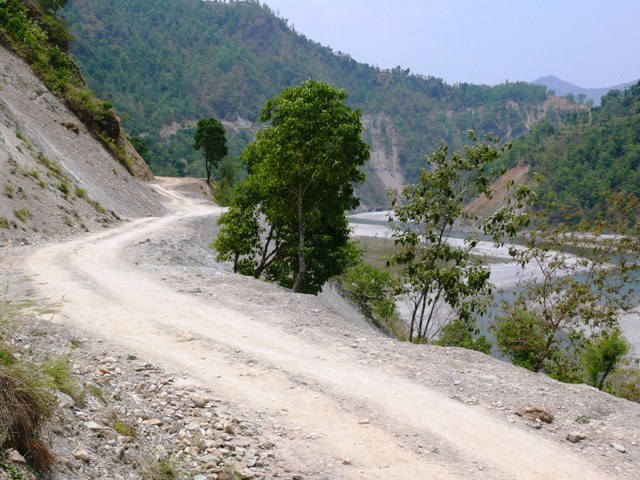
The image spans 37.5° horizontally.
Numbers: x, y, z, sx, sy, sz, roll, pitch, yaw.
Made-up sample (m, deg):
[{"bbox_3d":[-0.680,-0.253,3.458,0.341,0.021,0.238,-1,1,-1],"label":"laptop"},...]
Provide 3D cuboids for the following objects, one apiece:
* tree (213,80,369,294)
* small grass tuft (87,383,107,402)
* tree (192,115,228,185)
[{"bbox_3d":[-0.729,-1.297,23.300,3.800,5.200,3.600,0,3,0],"label":"tree"},{"bbox_3d":[-2.133,1.456,9.000,0.190,0.180,0.190,0,3,0],"label":"small grass tuft"},{"bbox_3d":[-9.058,-7.321,78.000,2.900,5.800,2.900,0,3,0],"label":"tree"}]

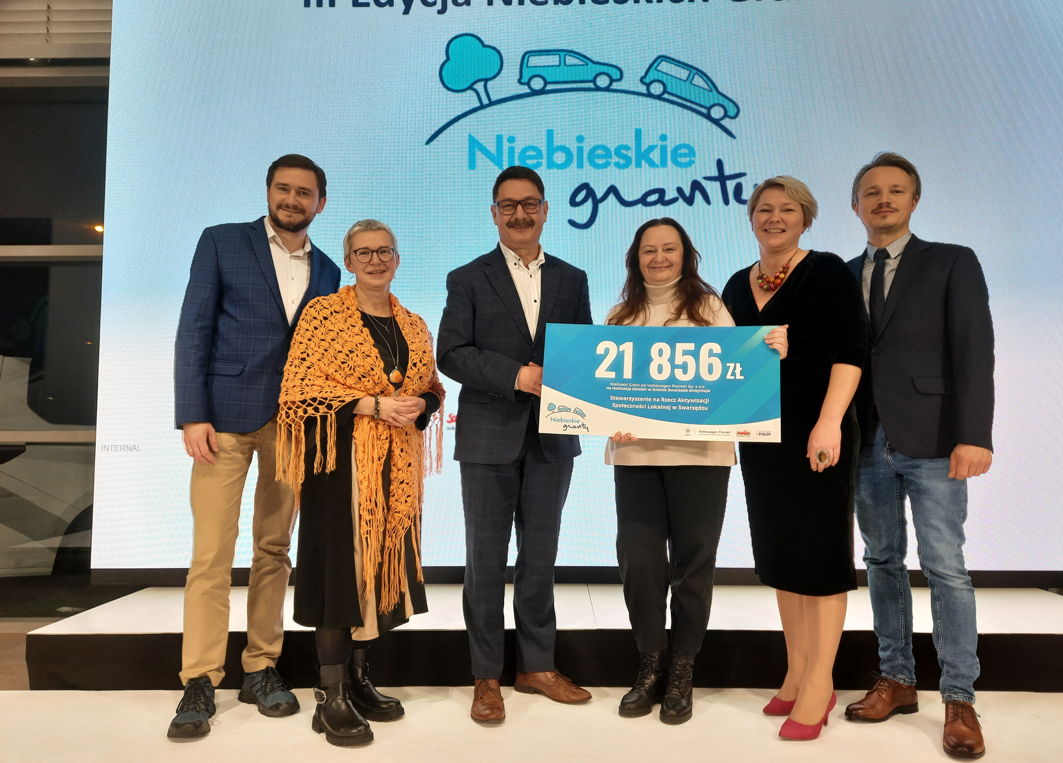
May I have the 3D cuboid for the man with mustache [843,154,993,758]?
[{"bbox_3d":[1.165,0.166,2.269,0.410,1.772,0.540,4,-5,-45],"label":"man with mustache"}]

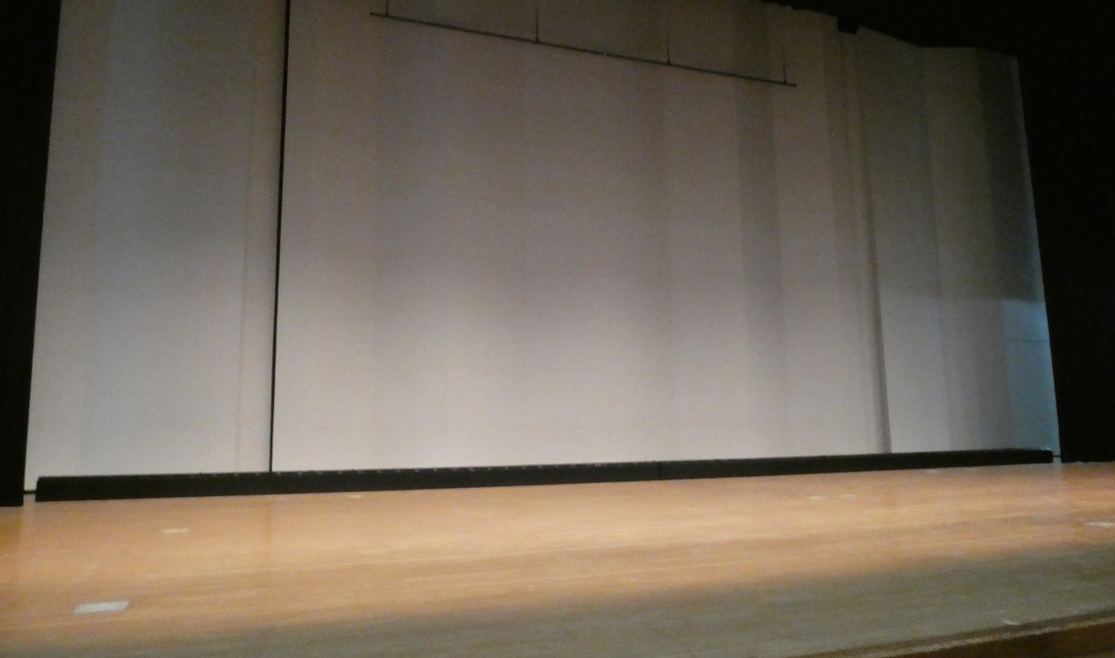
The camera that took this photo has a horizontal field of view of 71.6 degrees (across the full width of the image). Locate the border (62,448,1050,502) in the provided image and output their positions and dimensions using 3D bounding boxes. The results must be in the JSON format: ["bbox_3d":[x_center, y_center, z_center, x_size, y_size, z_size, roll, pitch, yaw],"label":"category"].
[{"bbox_3d":[1.862,2.404,13.332,18.390,0.304,0.300,2,-8,-20],"label":"border"}]

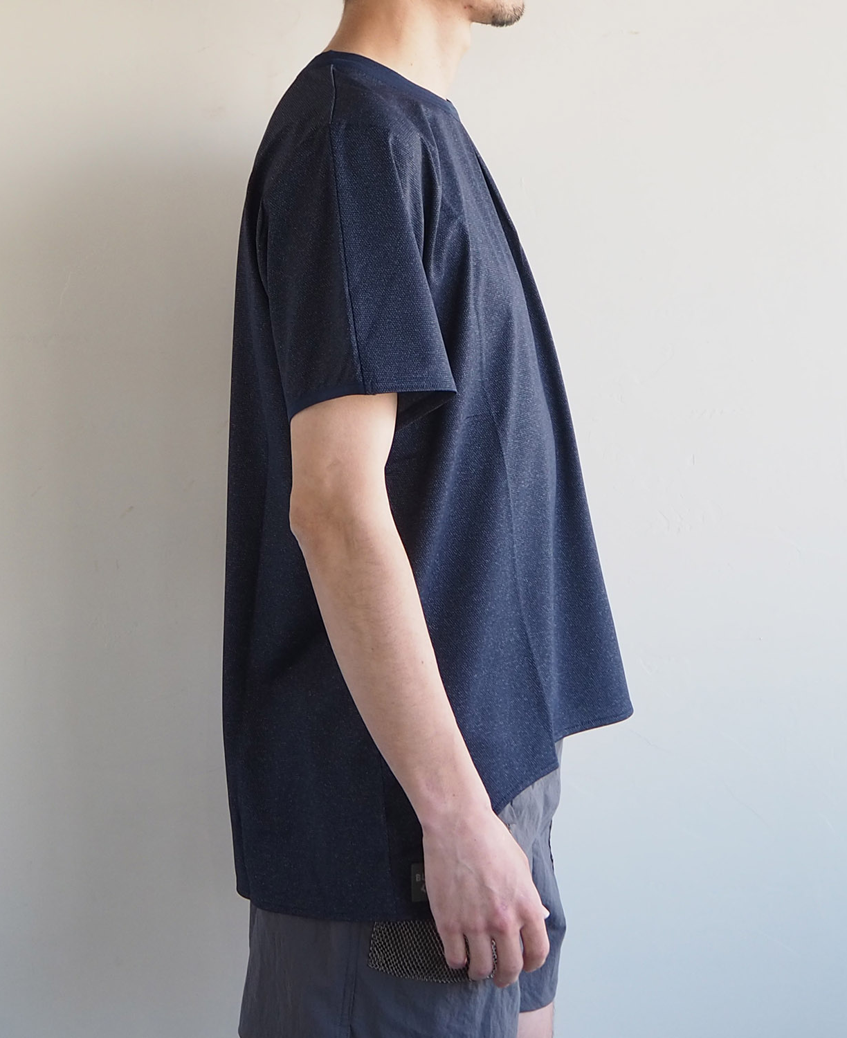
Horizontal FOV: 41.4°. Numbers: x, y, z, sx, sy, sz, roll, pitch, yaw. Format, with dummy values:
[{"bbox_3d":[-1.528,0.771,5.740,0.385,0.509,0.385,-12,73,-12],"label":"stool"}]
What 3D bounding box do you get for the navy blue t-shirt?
[{"bbox_3d":[0.005,-0.050,1.130,0.390,0.780,0.490,0,0,4],"label":"navy blue t-shirt"}]

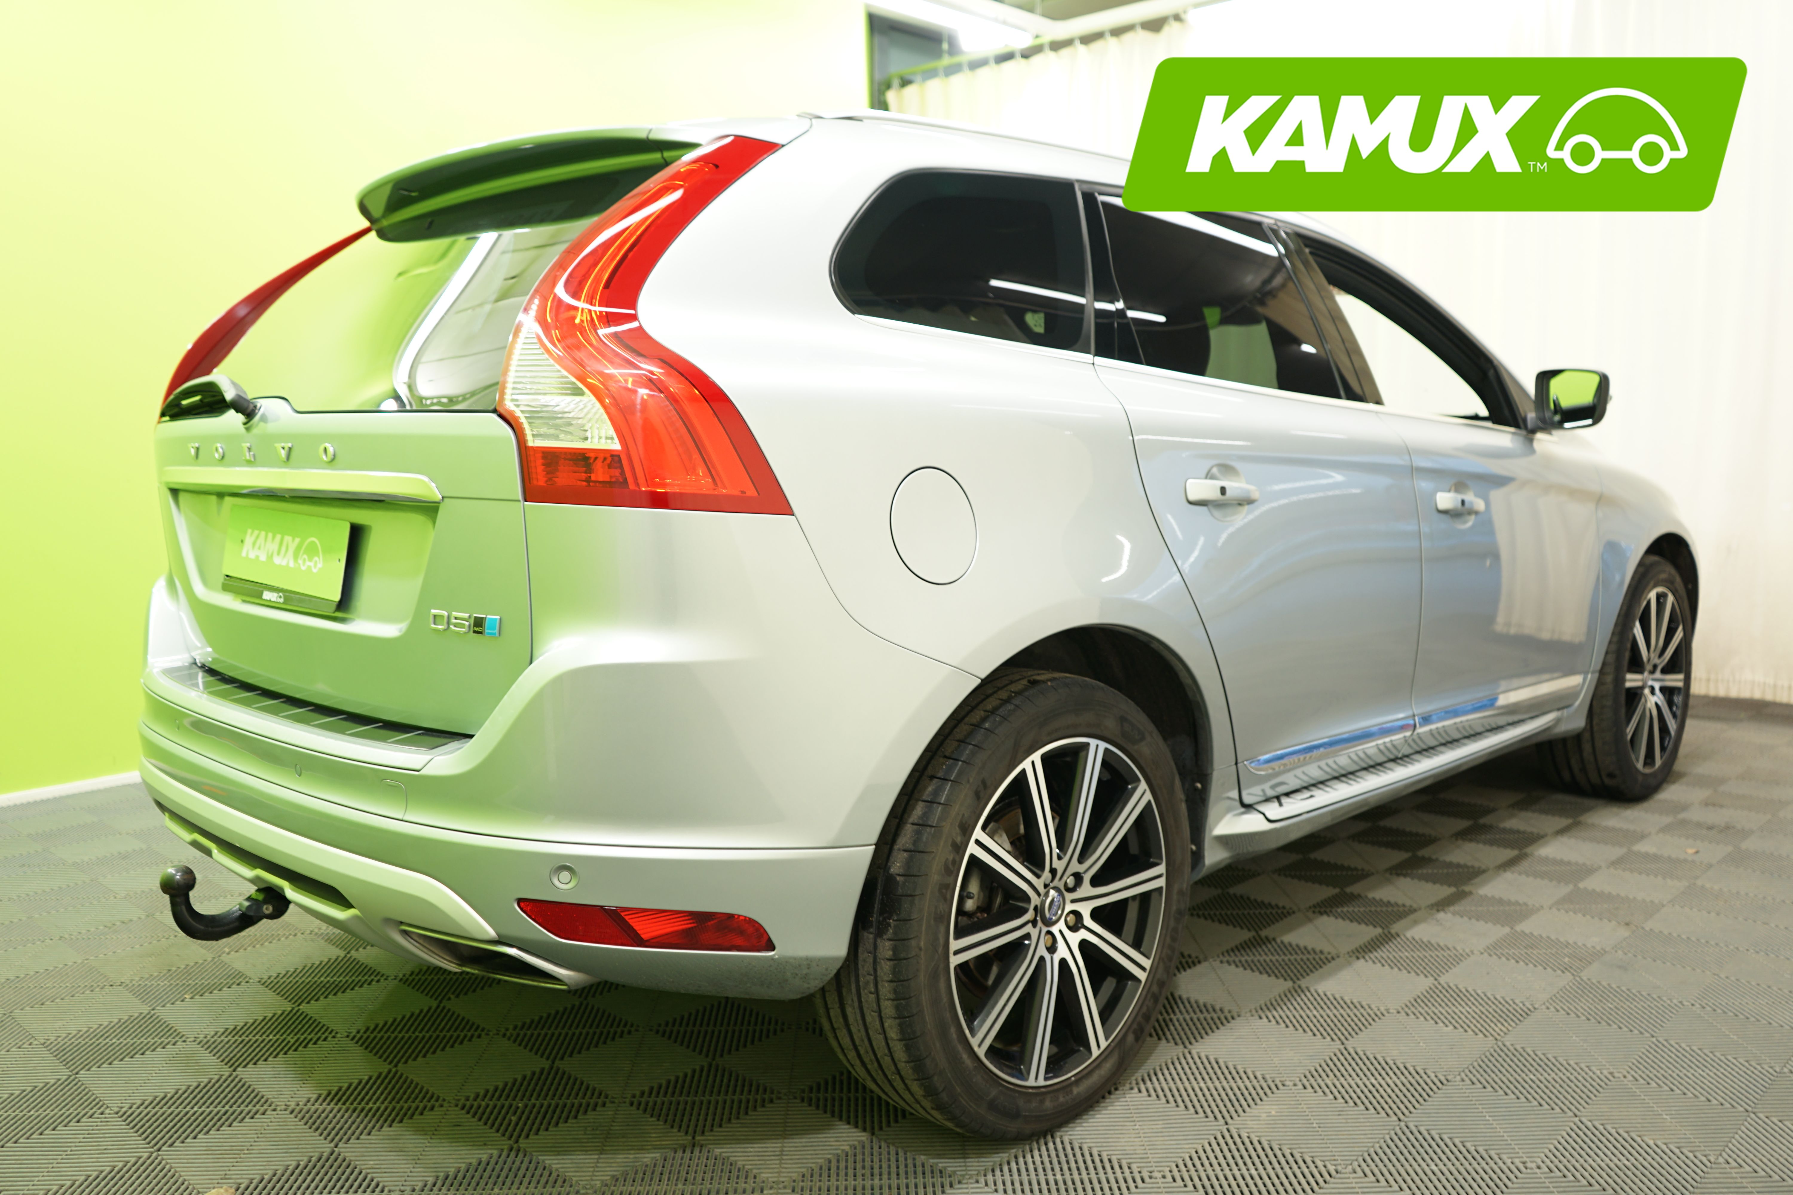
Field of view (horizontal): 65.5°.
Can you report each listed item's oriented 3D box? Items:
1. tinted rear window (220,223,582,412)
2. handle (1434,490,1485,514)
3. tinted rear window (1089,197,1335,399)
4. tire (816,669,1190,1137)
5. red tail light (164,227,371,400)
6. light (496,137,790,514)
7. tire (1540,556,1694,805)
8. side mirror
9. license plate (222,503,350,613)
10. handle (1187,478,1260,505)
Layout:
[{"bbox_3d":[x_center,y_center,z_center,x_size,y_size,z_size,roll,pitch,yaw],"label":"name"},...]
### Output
[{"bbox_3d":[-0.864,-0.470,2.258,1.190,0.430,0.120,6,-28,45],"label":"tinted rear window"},{"bbox_3d":[1.259,-0.214,3.098,0.048,0.042,0.205,6,10,45],"label":"handle"},{"bbox_3d":[0.621,-0.563,2.647,0.690,0.380,0.060,-7,-10,-45],"label":"tinted rear window"},{"bbox_3d":[0.195,0.491,2.318,0.255,0.728,0.735,5,9,45],"label":"tire"},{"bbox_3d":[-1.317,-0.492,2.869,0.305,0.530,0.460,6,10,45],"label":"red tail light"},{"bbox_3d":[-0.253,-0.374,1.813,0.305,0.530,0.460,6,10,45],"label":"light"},{"bbox_3d":[2.183,0.236,4.236,0.255,0.728,0.735,5,9,45],"label":"tire"},{"bbox_3d":[1.658,-0.484,3.423,0.195,0.157,0.125,6,10,45],"label":"side mirror"},{"bbox_3d":[-0.969,-0.064,2.197,0.457,0.138,0.025,6,0,45],"label":"license plate"},{"bbox_3d":[0.562,-0.182,2.407,0.048,0.042,0.205,6,10,45],"label":"handle"}]

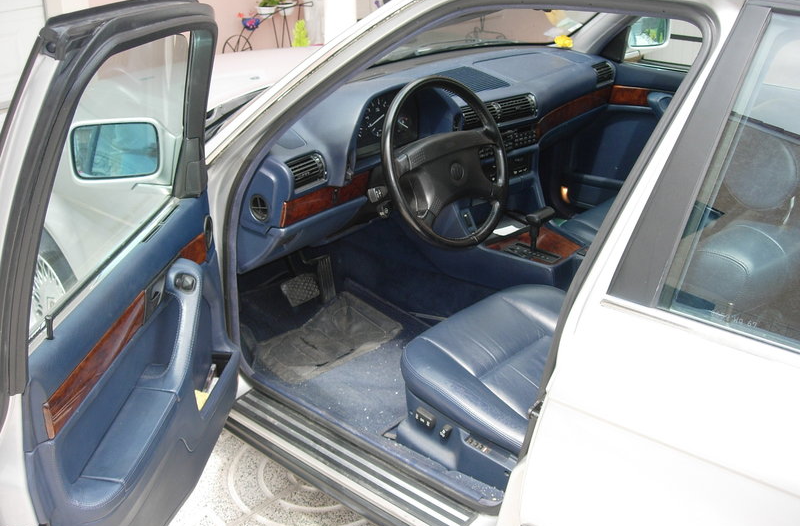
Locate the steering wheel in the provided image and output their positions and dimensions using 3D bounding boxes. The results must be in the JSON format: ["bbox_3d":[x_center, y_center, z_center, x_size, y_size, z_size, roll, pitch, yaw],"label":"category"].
[{"bbox_3d":[0.095,-0.217,1.946,0.090,0.392,0.392,-9,12,46],"label":"steering wheel"}]

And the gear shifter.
[{"bbox_3d":[0.362,-0.089,2.291,0.045,0.110,0.085,18,30,38],"label":"gear shifter"}]

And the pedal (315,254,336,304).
[{"bbox_3d":[-0.214,0.045,2.552,0.030,0.145,0.050,-4,15,45],"label":"pedal"}]

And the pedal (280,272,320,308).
[{"bbox_3d":[-0.278,0.077,2.468,0.088,0.062,0.030,-25,-2,-43],"label":"pedal"}]

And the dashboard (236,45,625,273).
[{"bbox_3d":[0.096,-0.384,2.435,0.430,0.400,1.450,18,30,38],"label":"dashboard"}]

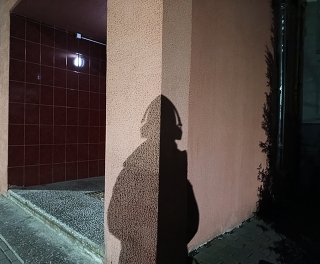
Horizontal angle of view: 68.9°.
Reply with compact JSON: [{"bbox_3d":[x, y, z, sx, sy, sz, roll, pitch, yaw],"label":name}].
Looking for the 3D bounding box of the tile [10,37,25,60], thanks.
[{"bbox_3d":[-1.997,-1.161,3.256,0.010,0.300,0.200,2,1,43],"label":"tile"}]

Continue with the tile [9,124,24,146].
[{"bbox_3d":[-2.024,0.045,3.285,0.012,0.300,0.200,1,0,44],"label":"tile"}]

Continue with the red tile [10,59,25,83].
[{"bbox_3d":[-2.008,-0.857,3.277,0.200,0.300,0.010,0,1,-45],"label":"red tile"}]

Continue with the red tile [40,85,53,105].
[{"bbox_3d":[-1.736,-0.557,3.574,0.012,0.300,0.200,1,0,44],"label":"red tile"}]

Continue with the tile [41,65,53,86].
[{"bbox_3d":[-1.732,-0.859,3.573,0.012,0.300,0.200,1,0,44],"label":"tile"}]

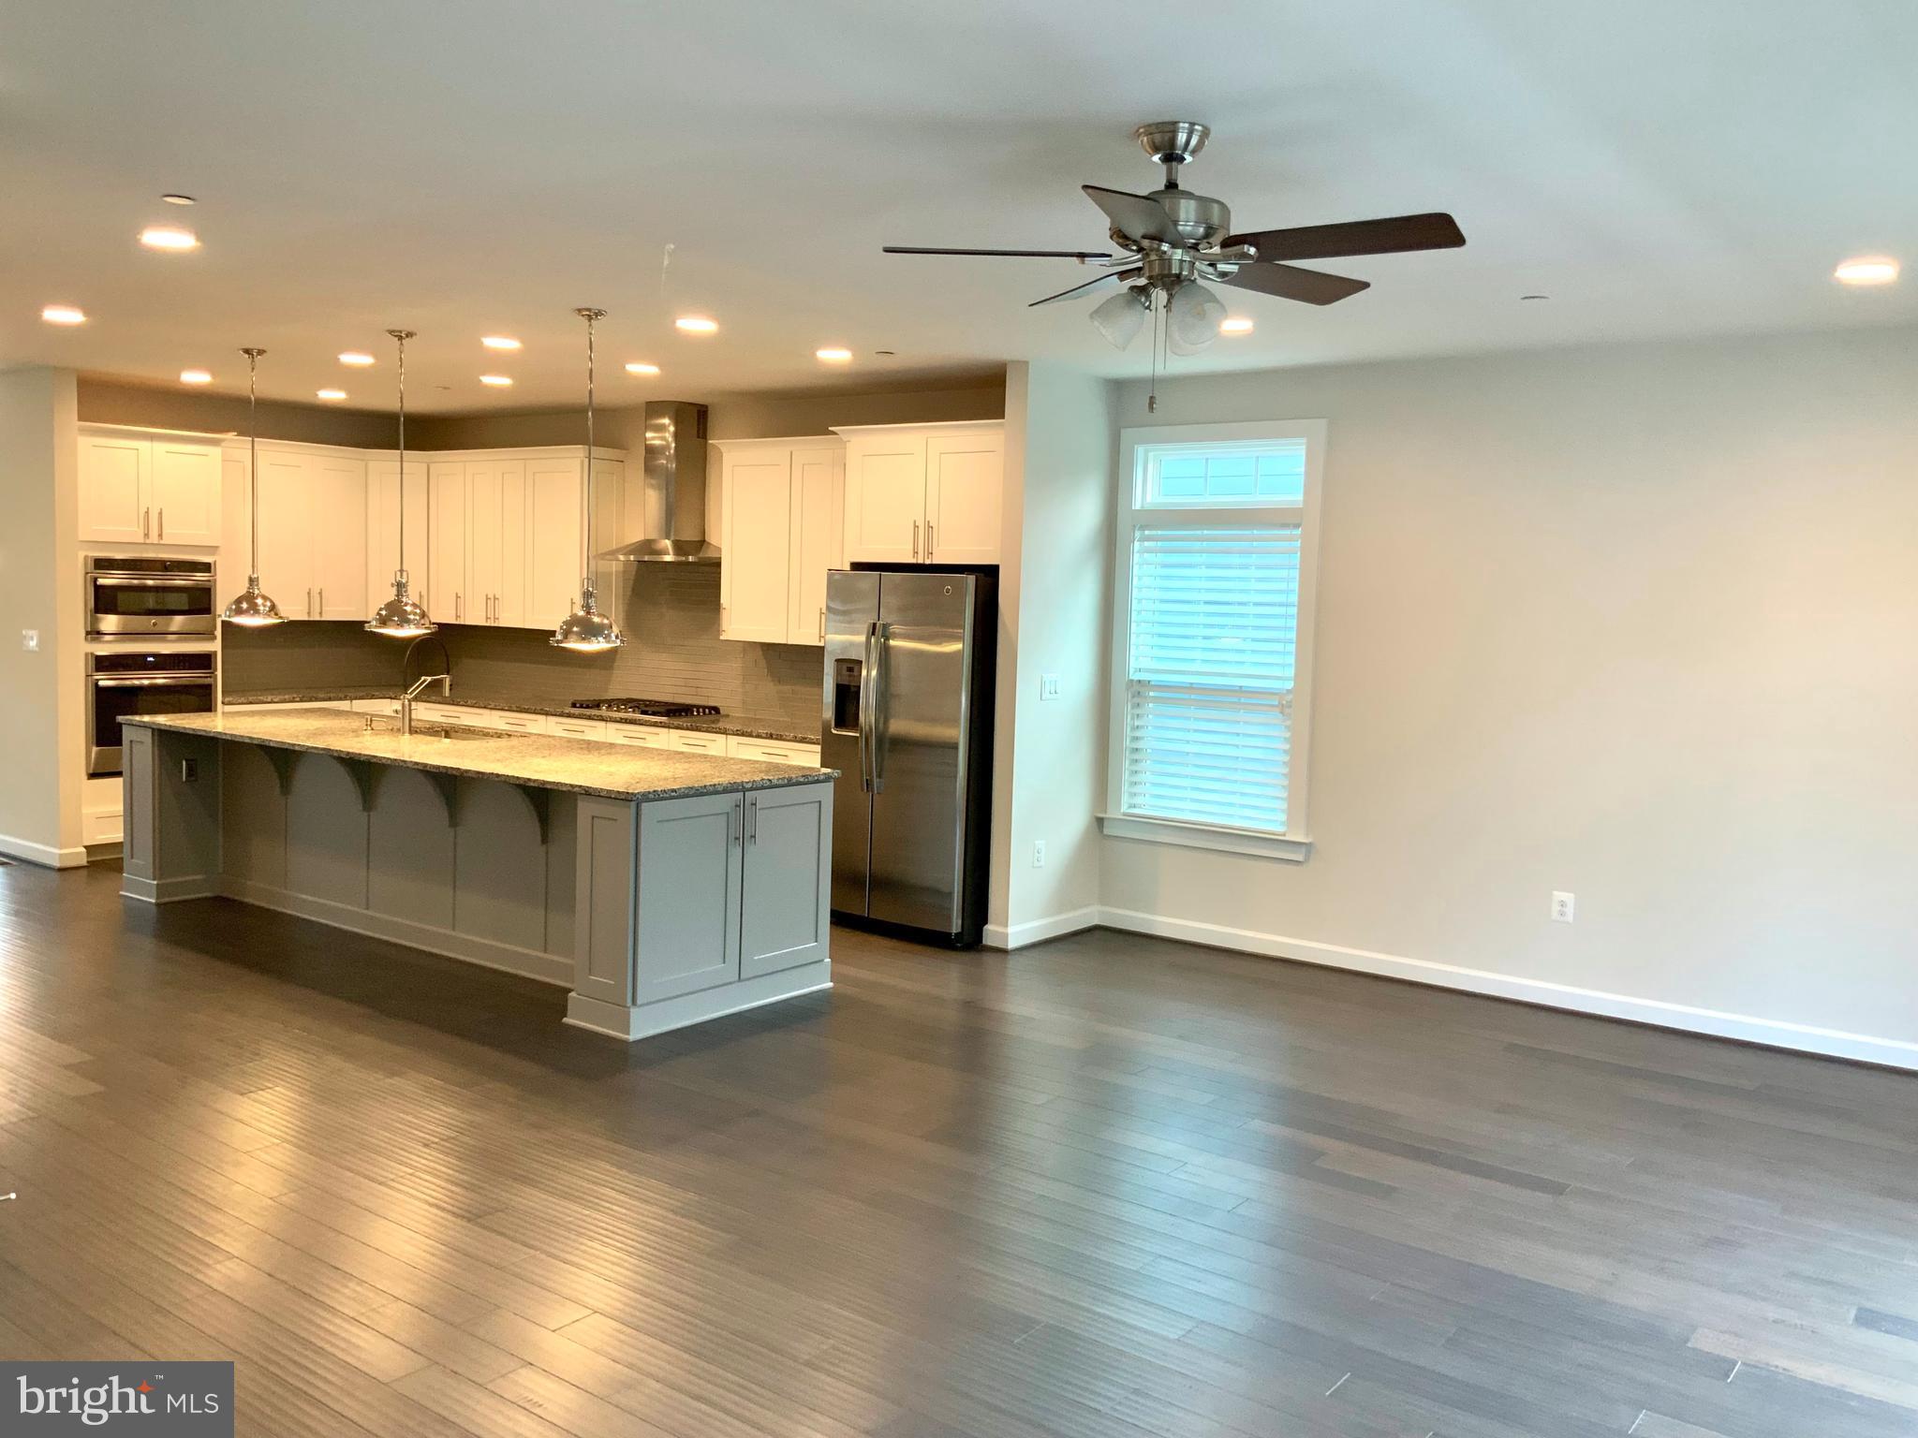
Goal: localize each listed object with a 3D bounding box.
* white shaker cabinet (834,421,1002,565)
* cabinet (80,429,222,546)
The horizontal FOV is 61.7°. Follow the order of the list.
[{"bbox_3d":[-0.046,-1.093,7.974,1.040,0.664,0.630,5,5,37],"label":"white shaker cabinet"},{"bbox_3d":[-4.843,-1.342,9.370,0.640,0.653,0.820,5,5,37],"label":"cabinet"}]

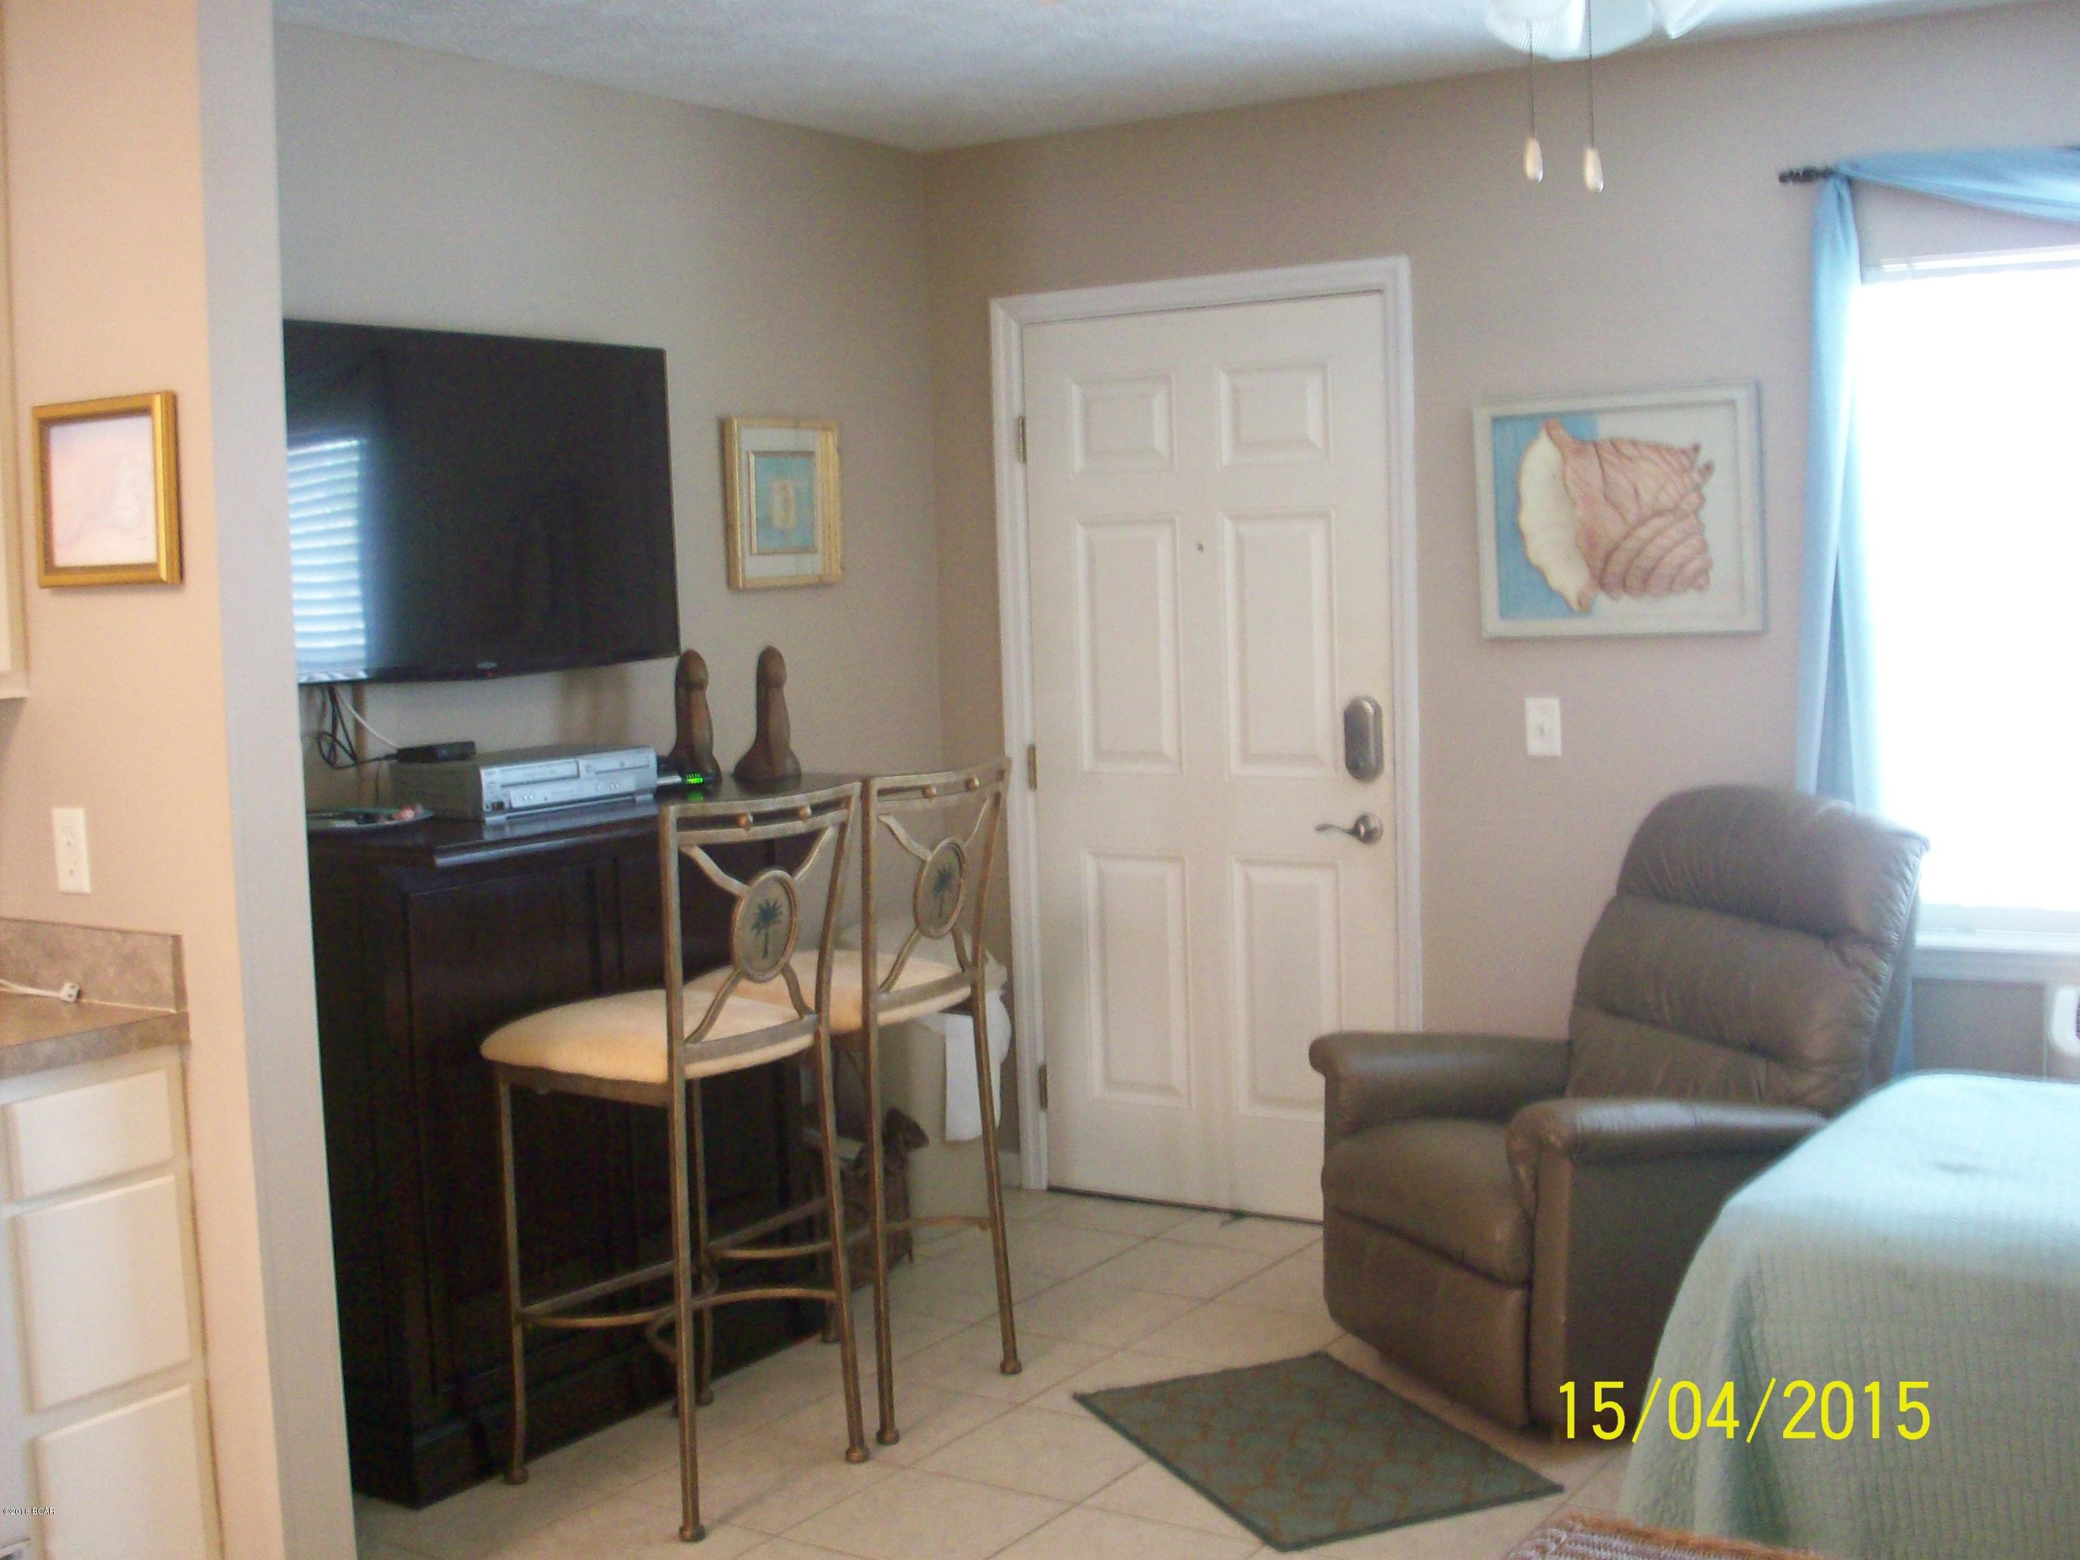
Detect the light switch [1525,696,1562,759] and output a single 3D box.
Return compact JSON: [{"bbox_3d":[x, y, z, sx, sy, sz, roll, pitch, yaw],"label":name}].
[{"bbox_3d":[1.034,-0.108,4.587,0.073,0.117,0.012,1,5,34],"label":"light switch"}]

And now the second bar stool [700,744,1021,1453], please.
[{"bbox_3d":[-0.331,0.539,4.015,0.490,1.125,0.460,1,5,34],"label":"second bar stool"}]

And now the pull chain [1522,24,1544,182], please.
[{"bbox_3d":[0.566,-0.778,2.550,0.020,0.180,0.020,2,6,34],"label":"pull chain"}]

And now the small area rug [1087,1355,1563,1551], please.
[{"bbox_3d":[0.440,1.095,3.696,0.500,0.010,0.740,-4,6,-24],"label":"small area rug"}]

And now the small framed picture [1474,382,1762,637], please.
[{"bbox_3d":[1.131,-0.519,4.361,0.575,0.475,0.030,2,6,34],"label":"small framed picture"}]

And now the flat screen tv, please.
[{"bbox_3d":[-1.055,-0.511,4.075,0.070,0.615,1.030,1,5,34],"label":"flat screen tv"}]

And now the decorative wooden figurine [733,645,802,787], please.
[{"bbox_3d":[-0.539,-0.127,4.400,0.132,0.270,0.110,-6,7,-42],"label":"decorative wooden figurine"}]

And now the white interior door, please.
[{"bbox_3d":[0.378,-0.029,4.958,0.905,2.030,0.050,2,6,34],"label":"white interior door"}]

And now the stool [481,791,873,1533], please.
[{"bbox_3d":[-0.593,0.576,3.621,0.490,1.125,0.460,1,5,34],"label":"stool"}]

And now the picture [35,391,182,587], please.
[{"bbox_3d":[-1.234,-0.379,2.936,0.265,0.243,0.030,1,5,34],"label":"picture"}]

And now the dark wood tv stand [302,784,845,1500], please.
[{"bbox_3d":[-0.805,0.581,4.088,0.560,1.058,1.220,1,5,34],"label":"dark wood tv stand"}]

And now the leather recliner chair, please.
[{"bbox_3d":[1.042,0.554,4.016,0.870,1.020,0.798,-3,5,-22],"label":"leather recliner chair"}]

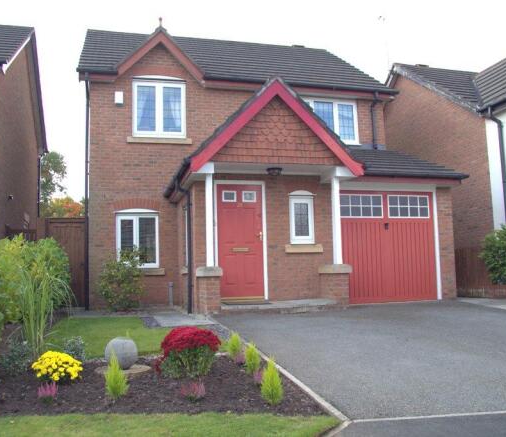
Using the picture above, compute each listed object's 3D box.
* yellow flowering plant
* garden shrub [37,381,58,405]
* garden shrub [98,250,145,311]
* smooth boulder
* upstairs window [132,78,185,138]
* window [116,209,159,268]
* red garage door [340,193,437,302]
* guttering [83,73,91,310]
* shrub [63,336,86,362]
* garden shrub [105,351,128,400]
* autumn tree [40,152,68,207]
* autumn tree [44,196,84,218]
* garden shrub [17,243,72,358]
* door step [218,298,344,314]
[{"bbox_3d":[-1.779,1.333,5.140,0.472,0.249,0.472,0,-5,-16],"label":"yellow flowering plant"},{"bbox_3d":[-1.578,1.336,4.337,0.151,0.179,0.151,0,-6,-15],"label":"garden shrub"},{"bbox_3d":[-2.627,1.224,11.303,0.937,1.167,0.900,0,-6,-16],"label":"garden shrub"},{"bbox_3d":[-1.226,1.250,5.267,0.295,0.295,0.295,0,-6,-15],"label":"smooth boulder"},{"bbox_3d":[-2.057,-2.391,12.382,1.151,1.230,0.120,0,-6,-15],"label":"upstairs window"},{"bbox_3d":[-2.494,0.442,12.208,0.919,1.279,0.100,0,-5,-16],"label":"window"},{"bbox_3d":[2.563,0.531,10.846,2.110,2.120,0.080,0,-6,-16],"label":"red garage door"},{"bbox_3d":[-3.441,-0.609,11.725,0.100,4.964,0.130,0,-6,-15],"label":"guttering"},{"bbox_3d":[-1.840,1.346,5.828,0.221,0.242,0.221,0,-5,-16],"label":"shrub"},{"bbox_3d":[-1.143,1.309,4.731,0.179,0.400,0.179,0,-6,-16],"label":"garden shrub"},{"bbox_3d":[-9.489,0.194,23.402,3.400,6.212,3.400,0,-6,-16],"label":"autumn tree"},{"bbox_3d":[-9.683,1.272,28.845,3.600,4.828,3.600,0,-5,-16],"label":"autumn tree"},{"bbox_3d":[-2.236,0.880,6.057,0.568,1.207,0.568,0,-6,-15],"label":"garden shrub"},{"bbox_3d":[0.364,1.499,9.449,2.020,0.140,0.750,0,-6,-15],"label":"door step"}]

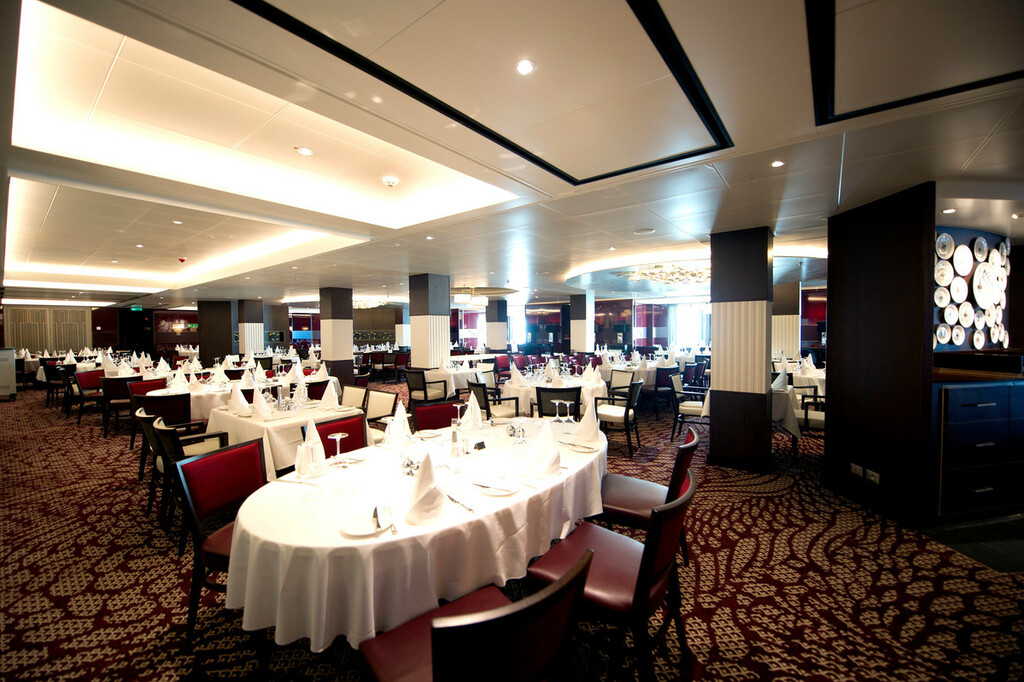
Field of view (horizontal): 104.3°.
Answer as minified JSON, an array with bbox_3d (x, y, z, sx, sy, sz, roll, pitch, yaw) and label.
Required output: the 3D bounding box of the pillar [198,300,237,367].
[{"bbox_3d":[-9.701,-0.070,13.330,0.980,2.438,0.750,-1,1,-11],"label":"pillar"}]

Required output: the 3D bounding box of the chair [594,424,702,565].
[{"bbox_3d":[0.771,0.946,2.335,0.570,0.840,0.490,1,2,35],"label":"chair"}]

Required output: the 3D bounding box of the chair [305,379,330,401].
[{"bbox_3d":[-2.682,0.927,5.117,0.560,0.831,0.480,1,2,40],"label":"chair"}]

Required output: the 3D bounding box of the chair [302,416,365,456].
[{"bbox_3d":[-1.030,0.975,2.663,0.560,0.831,0.480,1,2,37],"label":"chair"}]

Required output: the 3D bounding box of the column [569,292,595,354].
[{"bbox_3d":[2.147,-0.132,12.037,0.509,2.438,0.509,1,2,38],"label":"column"}]

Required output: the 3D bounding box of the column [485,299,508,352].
[{"bbox_3d":[-0.500,-0.146,13.846,0.515,2.465,0.515,1,2,39],"label":"column"}]

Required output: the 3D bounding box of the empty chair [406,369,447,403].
[{"bbox_3d":[-1.360,0.875,6.420,0.550,0.850,0.570,1,2,36],"label":"empty chair"}]

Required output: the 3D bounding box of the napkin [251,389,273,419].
[{"bbox_3d":[-2.095,0.507,3.360,0.165,0.240,0.150,1,2,39],"label":"napkin"}]

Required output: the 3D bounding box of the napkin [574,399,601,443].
[{"bbox_3d":[0.472,0.502,2.551,0.150,0.250,0.150,-1,2,0],"label":"napkin"}]

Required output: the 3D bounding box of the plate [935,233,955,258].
[{"bbox_3d":[4.250,-0.926,3.900,0.257,0.257,0.030,-1,2,-13],"label":"plate"}]

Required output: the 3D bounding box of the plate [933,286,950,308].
[{"bbox_3d":[4.188,-0.420,3.870,0.200,0.200,0.025,-1,1,-11],"label":"plate"}]

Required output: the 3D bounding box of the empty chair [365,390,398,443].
[{"bbox_3d":[-1.495,0.946,3.944,0.560,0.831,0.560,1,2,39],"label":"empty chair"}]

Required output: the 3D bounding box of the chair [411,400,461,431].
[{"bbox_3d":[-0.517,0.955,3.226,0.480,0.831,0.560,-1,2,-25],"label":"chair"}]

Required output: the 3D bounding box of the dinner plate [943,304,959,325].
[{"bbox_3d":[4.297,-0.253,3.890,0.200,0.200,0.025,-1,2,-14],"label":"dinner plate"}]

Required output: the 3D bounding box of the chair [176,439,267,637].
[{"bbox_3d":[-1.223,0.987,1.986,0.570,0.855,0.460,0,2,18],"label":"chair"}]

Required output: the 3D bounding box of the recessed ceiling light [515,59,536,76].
[{"bbox_3d":[0.053,-1.054,1.520,0.088,0.030,0.088,0,2,0],"label":"recessed ceiling light"}]

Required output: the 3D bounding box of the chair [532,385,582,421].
[{"bbox_3d":[0.516,0.910,4.510,0.560,0.850,0.580,0,2,4],"label":"chair"}]

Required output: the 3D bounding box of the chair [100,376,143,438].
[{"bbox_3d":[-5.414,0.901,5.604,0.480,0.840,0.560,-1,2,-30],"label":"chair"}]

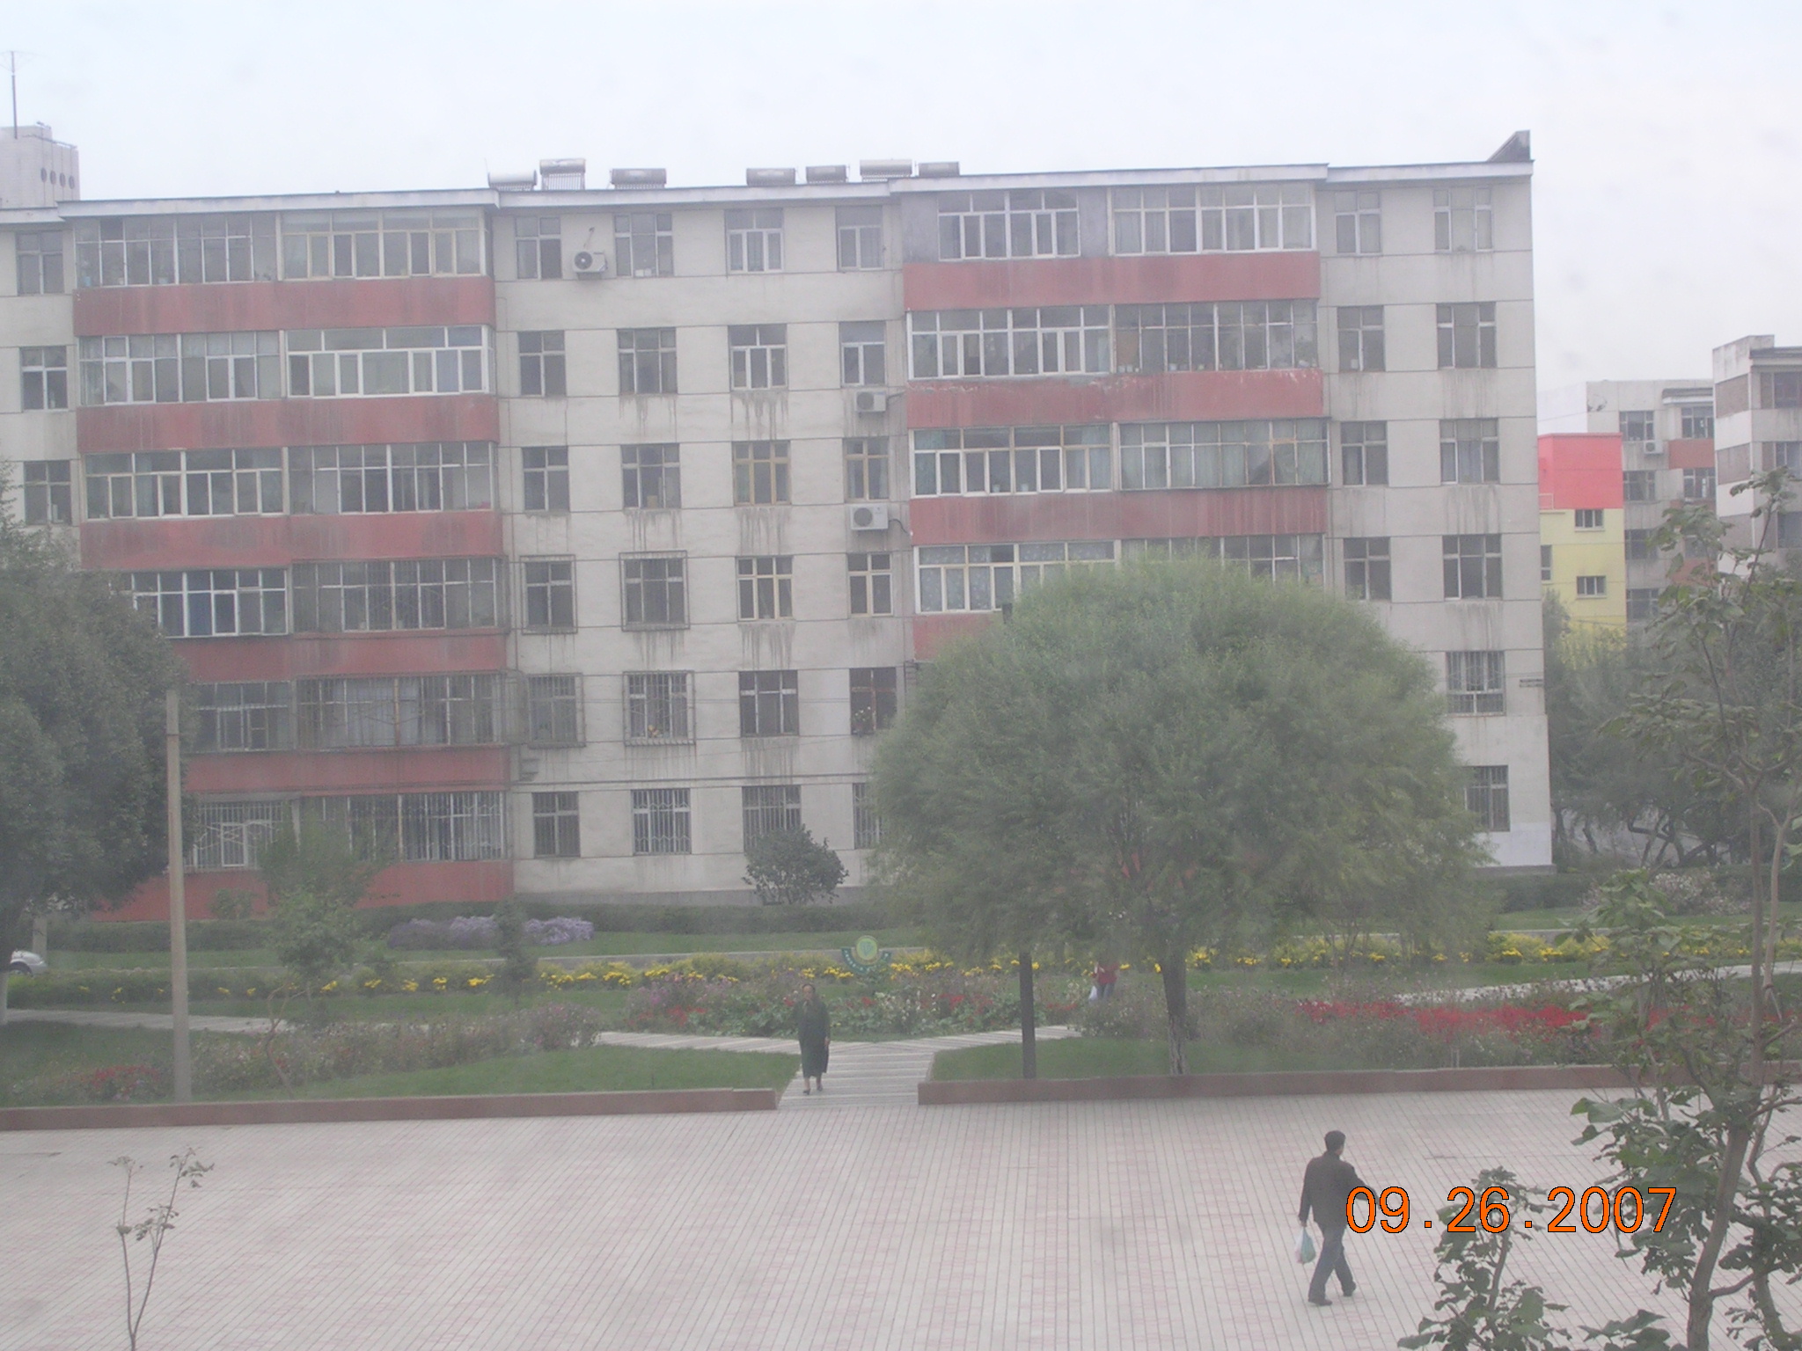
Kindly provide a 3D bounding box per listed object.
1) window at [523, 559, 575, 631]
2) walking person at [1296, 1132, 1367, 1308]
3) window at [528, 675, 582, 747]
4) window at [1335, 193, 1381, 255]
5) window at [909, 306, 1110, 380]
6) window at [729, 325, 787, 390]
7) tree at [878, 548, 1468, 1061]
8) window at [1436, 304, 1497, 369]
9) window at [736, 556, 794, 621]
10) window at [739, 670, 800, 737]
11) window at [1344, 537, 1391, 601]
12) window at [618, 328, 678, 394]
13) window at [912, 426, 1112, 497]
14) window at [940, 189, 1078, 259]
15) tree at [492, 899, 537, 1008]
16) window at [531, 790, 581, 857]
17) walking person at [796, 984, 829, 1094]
[{"bbox_3d":[-8.667,-1.993,110.248,1.232,1.767,0.150,-2,0,0],"label":"window"},{"bbox_3d":[4.311,5.410,44.800,0.600,1.710,0.550,-1,1,40],"label":"walking person"},{"bbox_3d":[-8.655,0.881,112.109,1.360,1.759,0.300,-2,0,2],"label":"window"},{"bbox_3d":[11.478,-11.383,112.482,1.161,1.574,0.150,-2,1,2],"label":"window"},{"bbox_3d":[2.710,-8.275,111.498,5.054,1.694,0.180,-2,1,2],"label":"window"},{"bbox_3d":[-3.579,-7.987,112.134,1.436,1.581,0.200,-2,0,2],"label":"window"},{"bbox_3d":[3.962,2.041,63.944,8.513,7.406,8.200,-2,1,2],"label":"tree"},{"bbox_3d":[14.110,-8.459,111.616,1.463,1.608,0.200,-2,0,2],"label":"window"},{"bbox_3d":[-3.311,-2.144,109.101,1.328,1.540,0.150,-2,1,1],"label":"window"},{"bbox_3d":[-3.179,0.680,108.118,1.451,1.556,0.150,-2,1,1],"label":"window"},{"bbox_3d":[11.648,-2.670,111.738,1.151,1.548,0.200,-2,0,2],"label":"window"},{"bbox_3d":[-6.352,-7.869,112.216,1.471,1.617,0.200,-2,0,2],"label":"window"},{"bbox_3d":[2.788,-5.331,111.540,5.021,1.666,0.180,-2,1,2],"label":"window"},{"bbox_3d":[2.571,-10.773,106.892,3.261,1.580,0.150,-2,1,1],"label":"window"},{"bbox_3d":[-7.053,5.106,82.000,0.780,1.930,0.780,-2,1,1],"label":"tree"},{"bbox_3d":[-8.308,3.626,108.273,1.145,1.601,0.150,-2,1,1],"label":"window"},{"bbox_3d":[-1.289,5.250,64.906,0.500,1.585,0.380,-1,1,15],"label":"walking person"}]

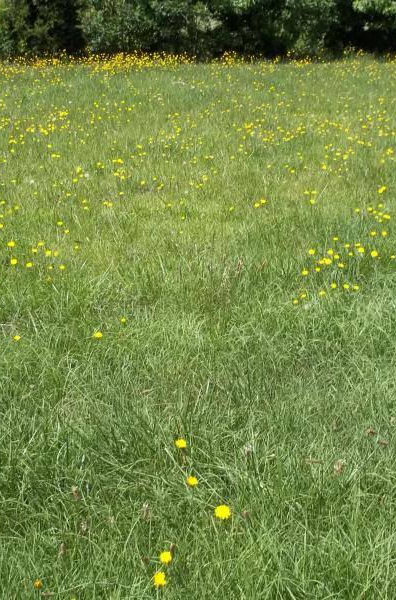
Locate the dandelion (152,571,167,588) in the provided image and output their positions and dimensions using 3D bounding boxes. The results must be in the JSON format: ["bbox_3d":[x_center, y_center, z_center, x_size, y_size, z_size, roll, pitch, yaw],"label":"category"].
[{"bbox_3d":[-0.096,0.701,1.910,0.033,0.020,0.033,0,21,0],"label":"dandelion"}]

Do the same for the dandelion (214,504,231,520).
[{"bbox_3d":[0.069,0.588,2.110,0.044,0.020,0.044,0,21,0],"label":"dandelion"}]

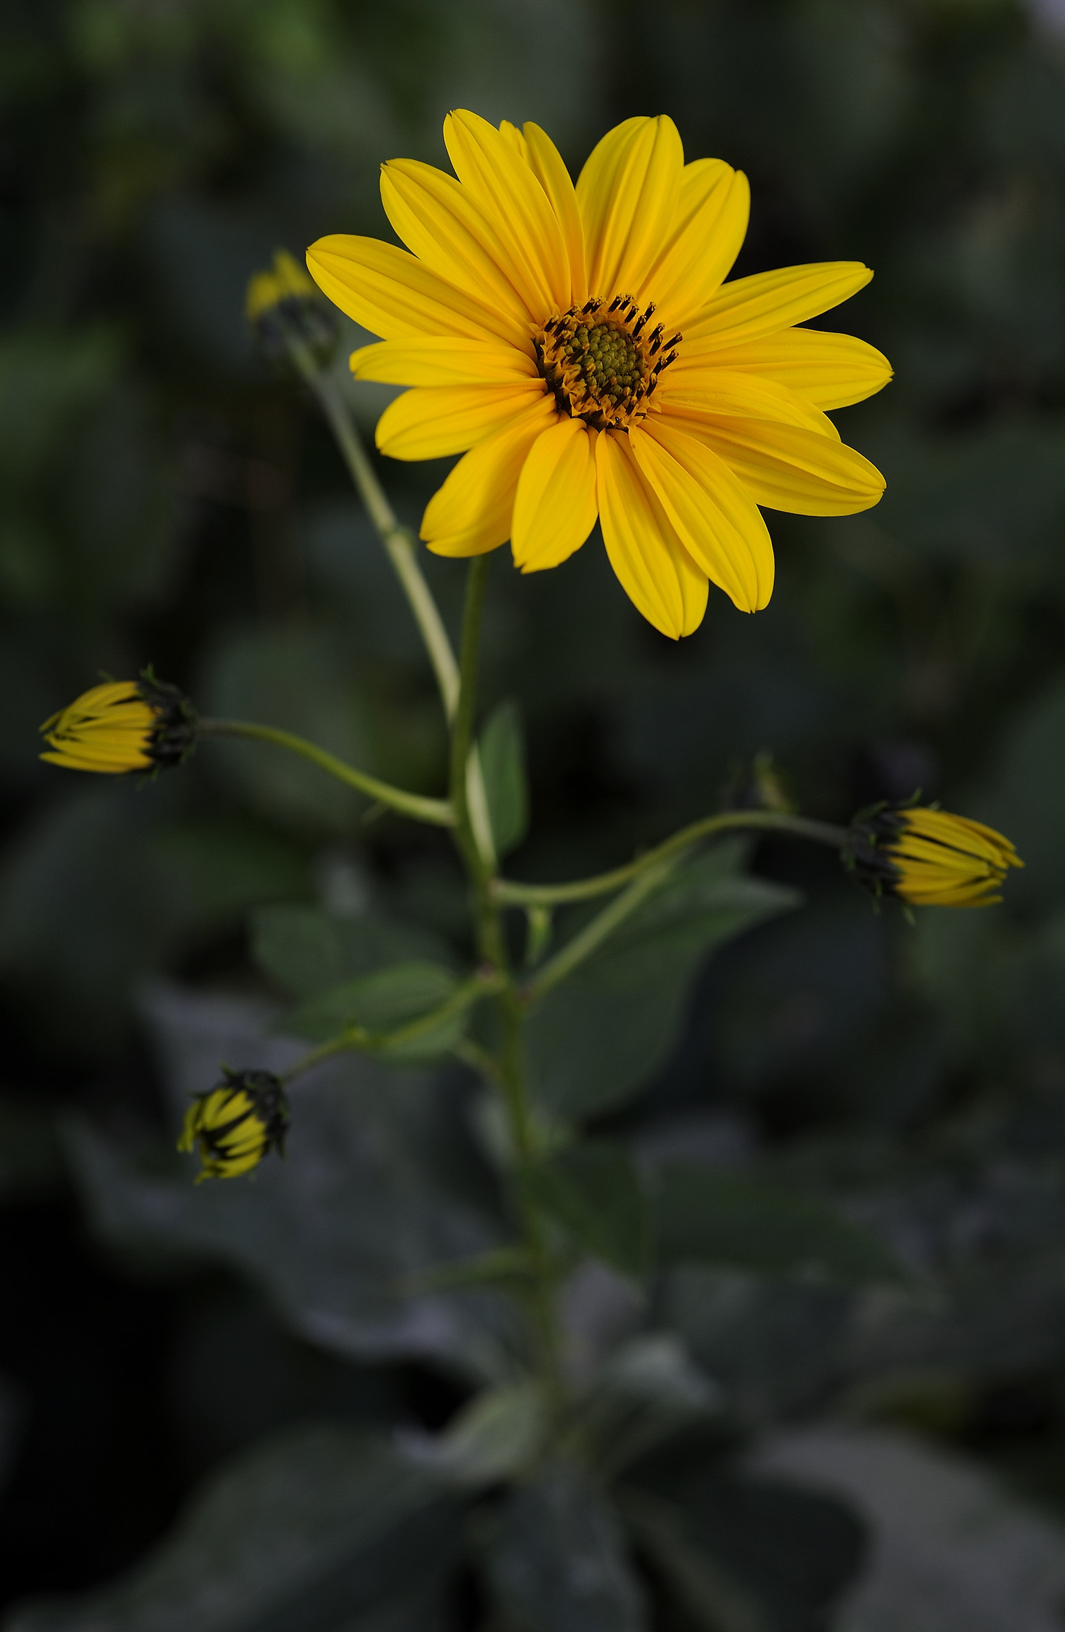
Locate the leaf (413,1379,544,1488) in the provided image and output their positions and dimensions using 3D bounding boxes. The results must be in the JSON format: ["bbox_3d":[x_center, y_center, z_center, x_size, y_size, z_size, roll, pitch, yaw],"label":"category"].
[{"bbox_3d":[-0.010,0.117,0.470,0.026,0.010,0.019,-23,43,-7],"label":"leaf"}]

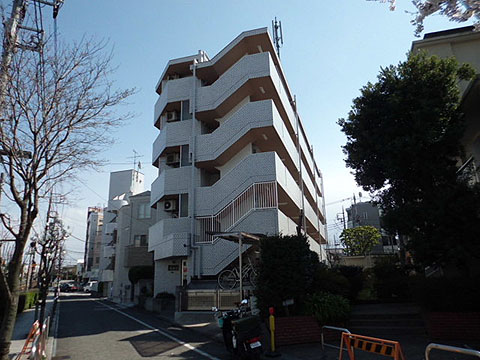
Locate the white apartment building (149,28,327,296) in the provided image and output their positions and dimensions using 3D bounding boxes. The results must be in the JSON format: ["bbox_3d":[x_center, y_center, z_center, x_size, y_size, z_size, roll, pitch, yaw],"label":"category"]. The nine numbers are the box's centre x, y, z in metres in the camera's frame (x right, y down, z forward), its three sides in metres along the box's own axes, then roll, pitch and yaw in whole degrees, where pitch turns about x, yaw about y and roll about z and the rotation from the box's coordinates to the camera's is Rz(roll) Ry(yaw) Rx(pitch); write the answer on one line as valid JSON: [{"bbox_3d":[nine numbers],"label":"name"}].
[{"bbox_3d":[1.832,2.603,31.325,8.900,13.800,28.500,-6,-16,16],"label":"white apartment building"}]

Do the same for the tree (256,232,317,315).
[{"bbox_3d":[1.262,2.566,9.897,1.550,2.170,1.450,-6,-16,16],"label":"tree"}]

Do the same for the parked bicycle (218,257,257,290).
[{"bbox_3d":[0.222,3.236,12.489,1.780,1.100,0.550,-5,-16,12],"label":"parked bicycle"}]

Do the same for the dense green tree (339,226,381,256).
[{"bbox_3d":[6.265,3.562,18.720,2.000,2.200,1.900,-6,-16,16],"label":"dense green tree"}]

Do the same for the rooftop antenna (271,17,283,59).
[{"bbox_3d":[2.431,-8.821,23.301,0.700,4.000,0.700,-6,-16,16],"label":"rooftop antenna"}]

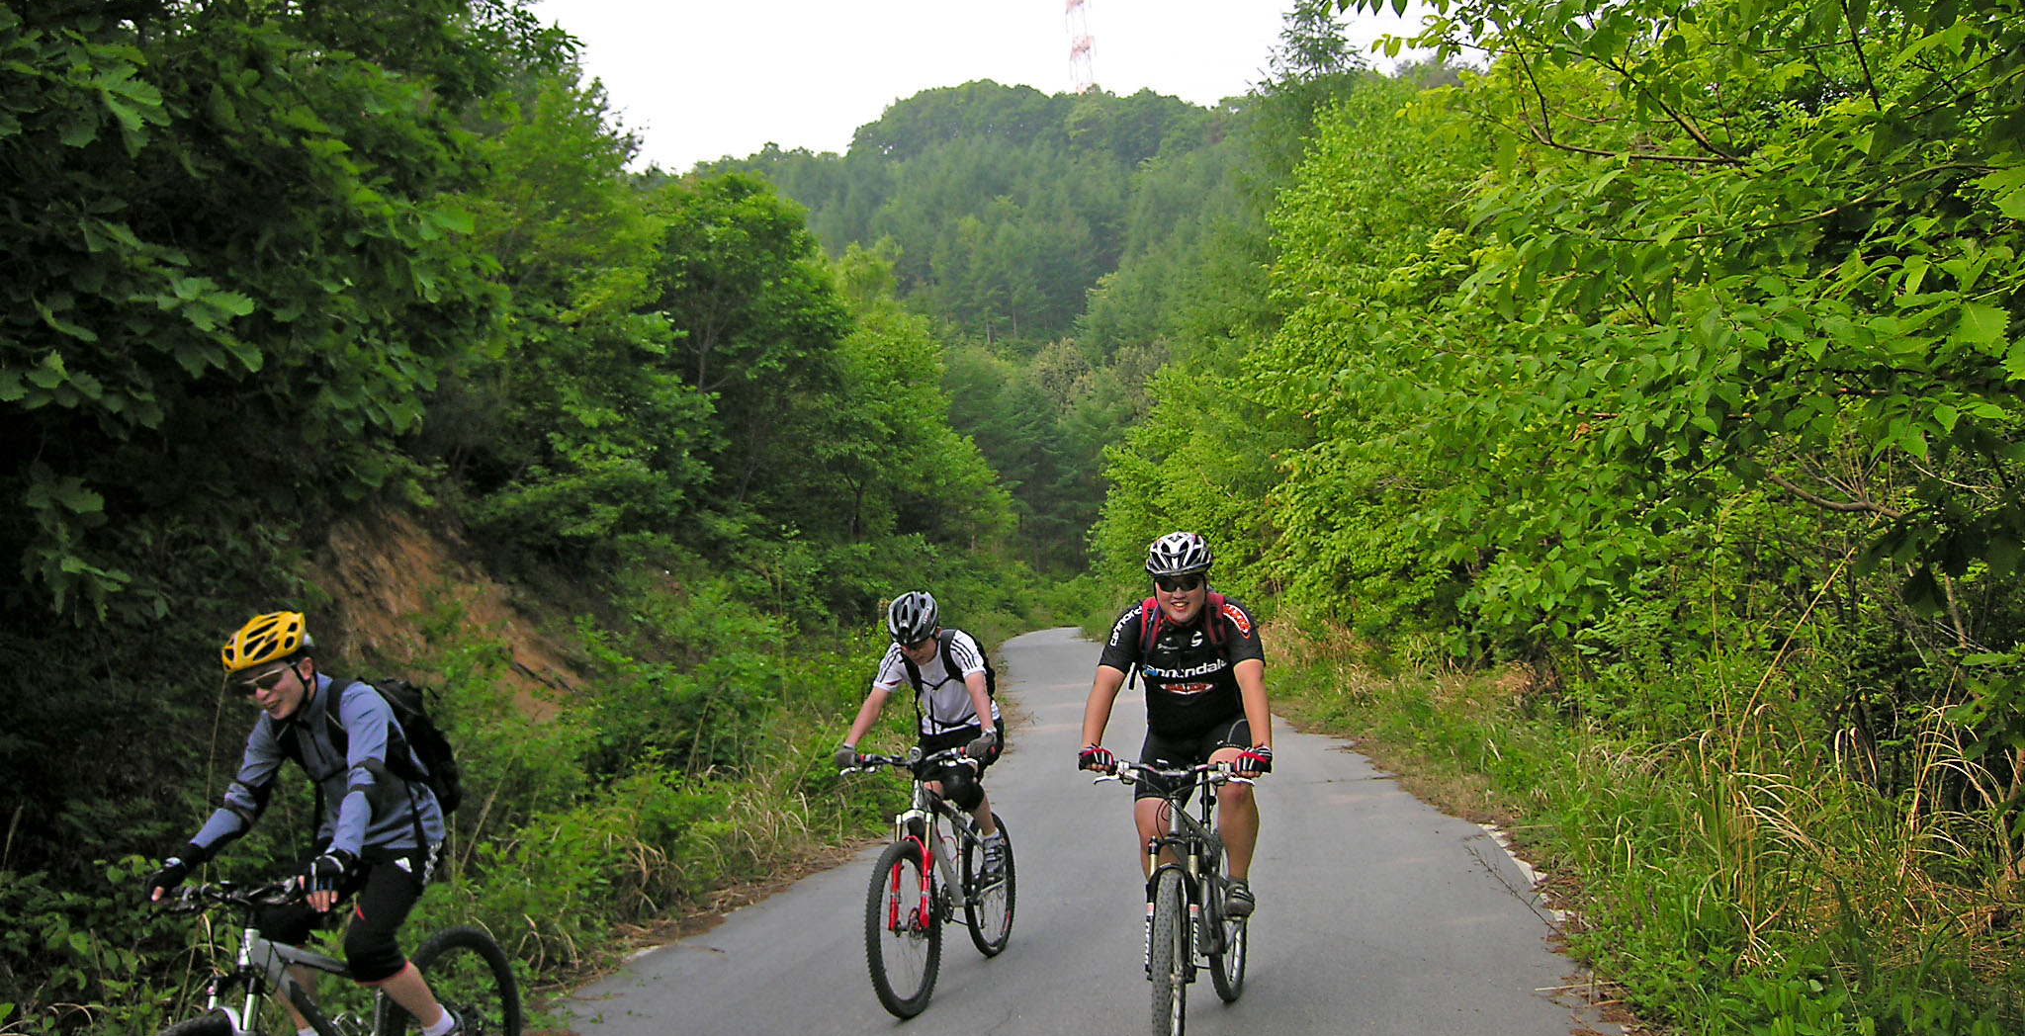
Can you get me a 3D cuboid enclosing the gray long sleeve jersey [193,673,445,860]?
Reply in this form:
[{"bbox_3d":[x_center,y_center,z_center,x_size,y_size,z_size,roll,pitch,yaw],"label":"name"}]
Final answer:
[{"bbox_3d":[-2.070,0.769,4.228,0.580,0.570,0.580,-6,-6,13],"label":"gray long sleeve jersey"}]

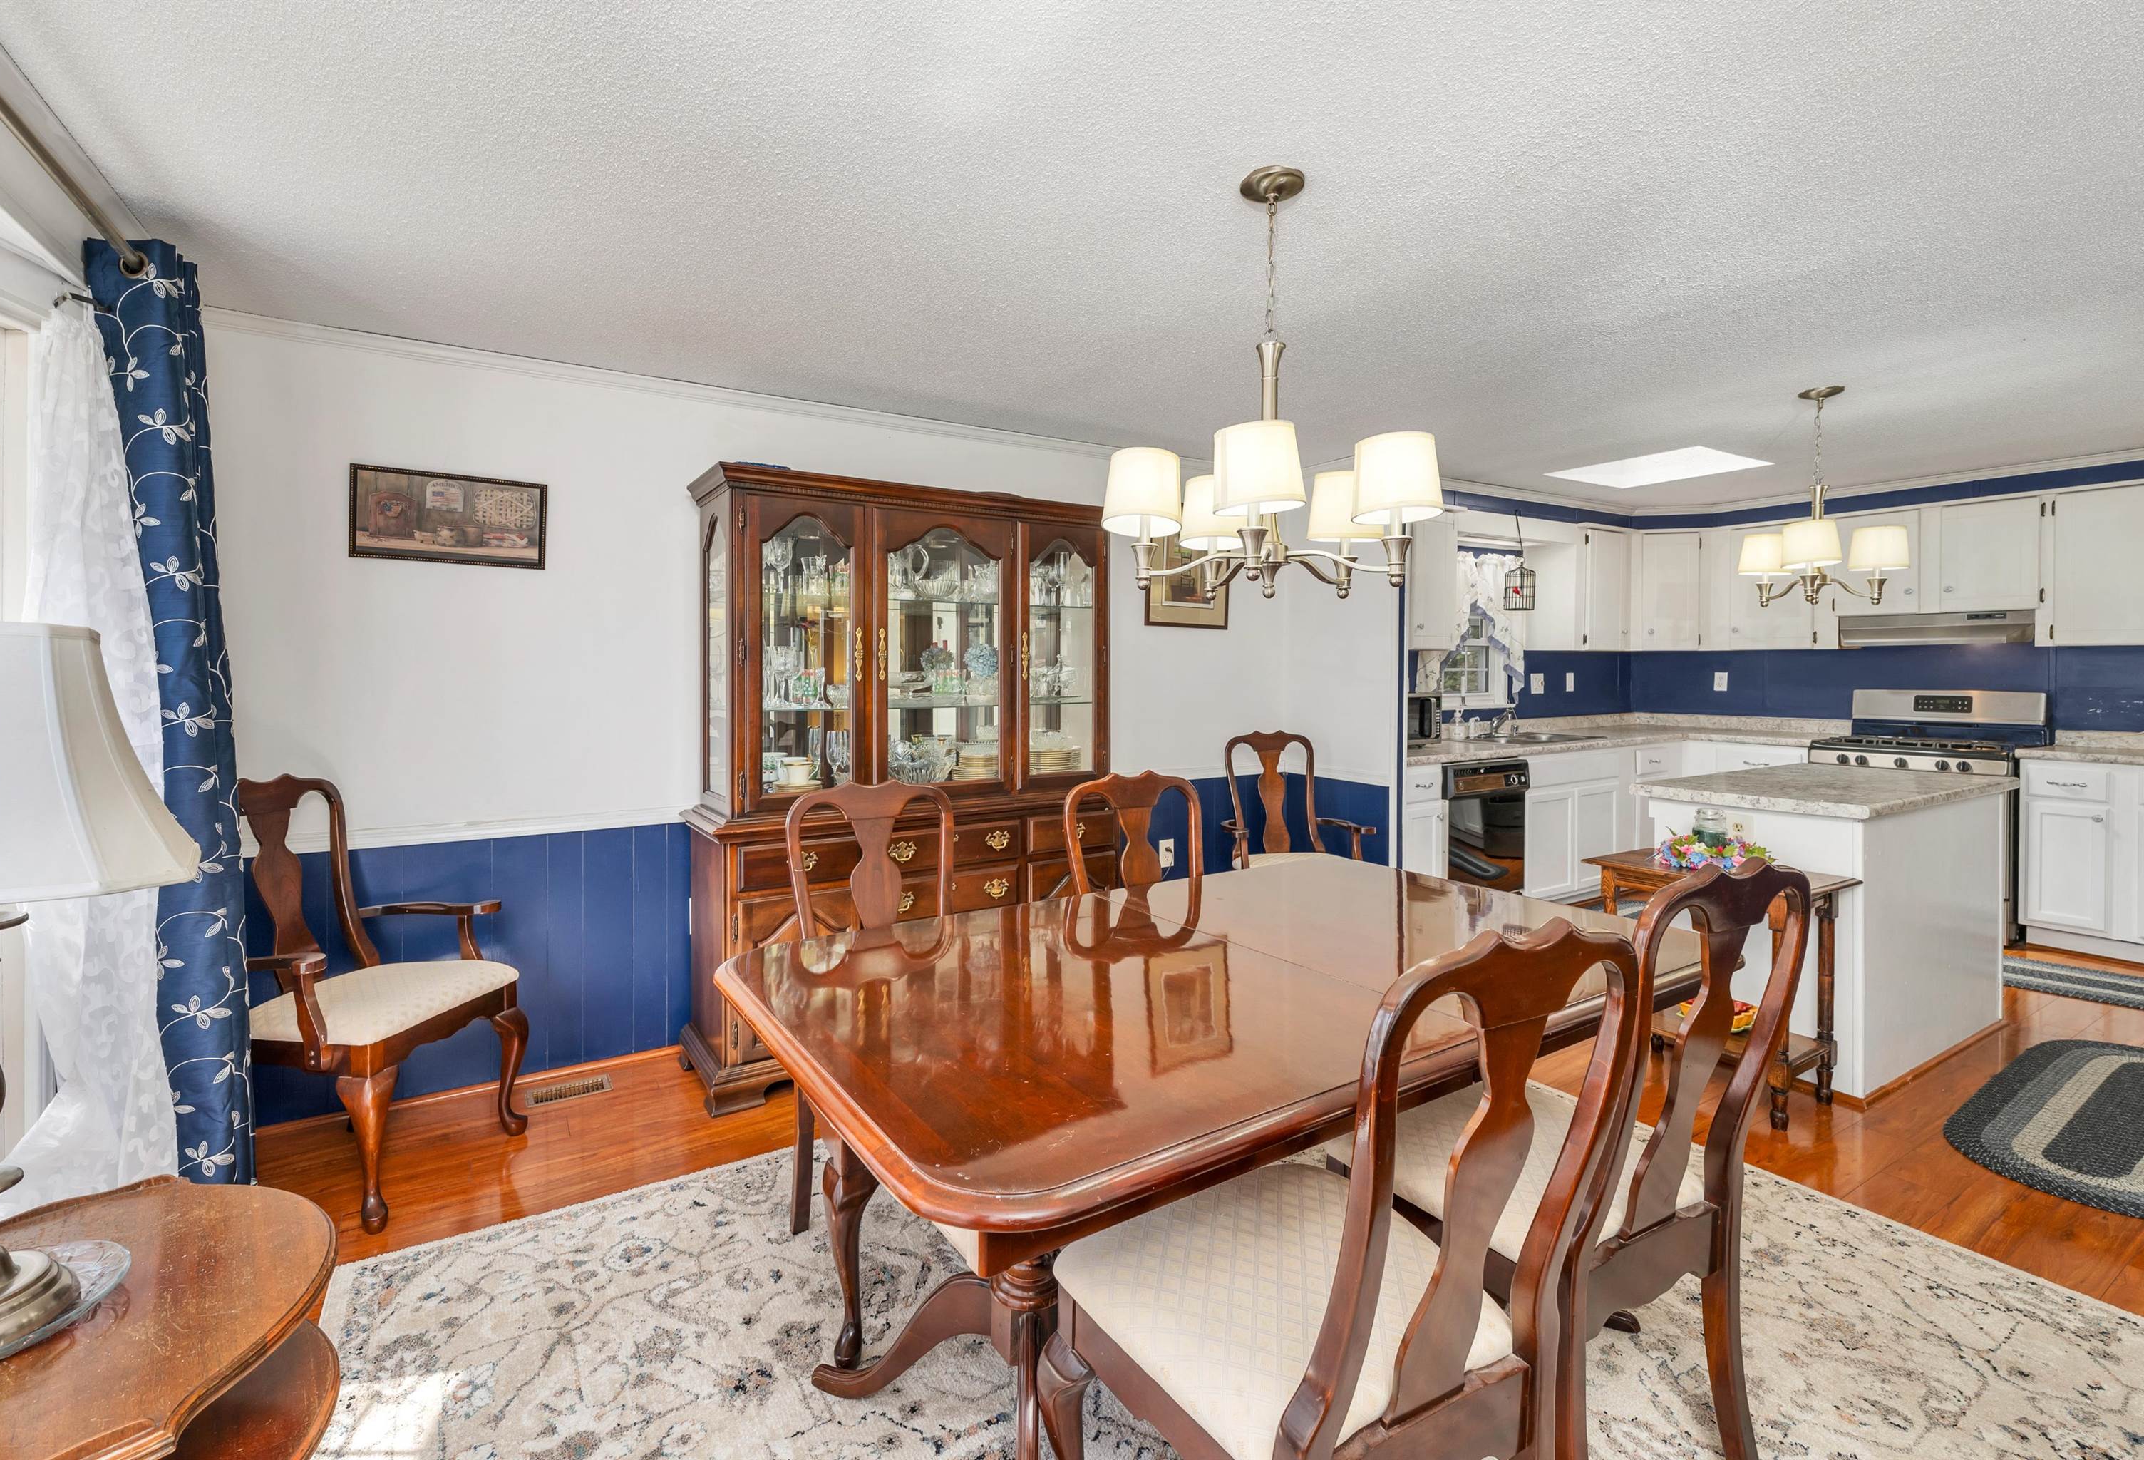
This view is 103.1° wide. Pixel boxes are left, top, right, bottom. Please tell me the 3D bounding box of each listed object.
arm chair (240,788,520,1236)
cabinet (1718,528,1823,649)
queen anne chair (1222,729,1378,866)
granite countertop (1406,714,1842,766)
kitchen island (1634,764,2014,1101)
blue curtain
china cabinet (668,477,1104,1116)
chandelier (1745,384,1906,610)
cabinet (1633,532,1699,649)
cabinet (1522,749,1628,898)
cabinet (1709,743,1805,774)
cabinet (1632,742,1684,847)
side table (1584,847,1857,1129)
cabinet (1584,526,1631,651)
[{"bbox_3d":[-1.881,0.658,2.249,0.600,1.040,0.600,1,3,9],"label":"arm chair"},{"bbox_3d":[4.393,-0.878,5.294,0.310,0.770,0.525,-2,3,-30],"label":"cabinet"},{"bbox_3d":[0.955,0.553,3.782,0.600,1.040,0.600,-1,3,-12],"label":"queen anne chair"},{"bbox_3d":[2.957,0.051,4.807,3.240,0.140,1.310,-2,3,-30],"label":"granite countertop"},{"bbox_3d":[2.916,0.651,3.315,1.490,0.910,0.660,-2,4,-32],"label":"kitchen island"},{"bbox_3d":[-2.127,0.040,2.011,0.180,2.240,0.270,-2,3,-30],"label":"blue curtain"},{"bbox_3d":[-0.581,0.149,3.092,1.410,1.960,0.440,-2,4,-32],"label":"china cabinet"},{"bbox_3d":[2.620,-0.811,3.013,0.460,0.745,0.460,-2,4,-32],"label":"chandelier"},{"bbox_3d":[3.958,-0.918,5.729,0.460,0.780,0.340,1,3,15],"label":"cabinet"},{"bbox_3d":[2.602,0.525,4.895,0.980,0.870,0.600,-2,4,-32],"label":"cabinet"},{"bbox_3d":[4.206,0.509,5.117,0.600,0.870,0.470,-2,4,-32],"label":"cabinet"},{"bbox_3d":[3.323,0.493,5.353,0.620,0.870,0.600,-2,4,-32],"label":"cabinet"},{"bbox_3d":[2.066,0.819,2.725,0.430,0.650,0.640,-2,4,-32],"label":"side table"},{"bbox_3d":[3.390,-0.912,5.640,0.570,0.790,0.310,-2,3,-30],"label":"cabinet"}]

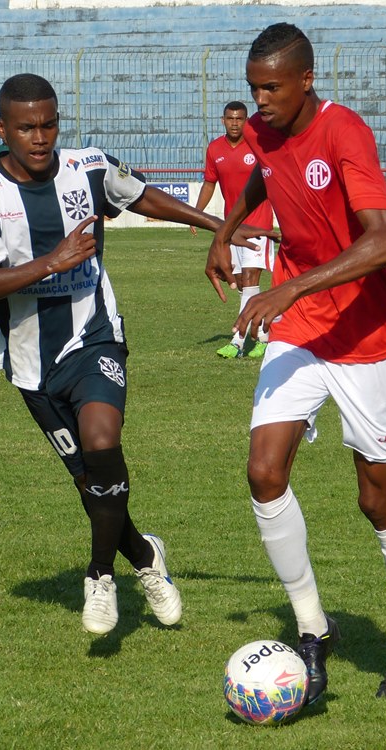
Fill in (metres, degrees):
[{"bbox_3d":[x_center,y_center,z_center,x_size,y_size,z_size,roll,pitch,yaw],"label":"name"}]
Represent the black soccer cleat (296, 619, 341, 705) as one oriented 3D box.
[{"bbox_3d":[0.342,0.777,11.950,0.100,0.110,0.285,0,28,9],"label":"black soccer cleat"}]

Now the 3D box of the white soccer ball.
[{"bbox_3d":[0.191,0.800,11.400,0.220,0.220,0.220,0,3,0],"label":"white soccer ball"}]

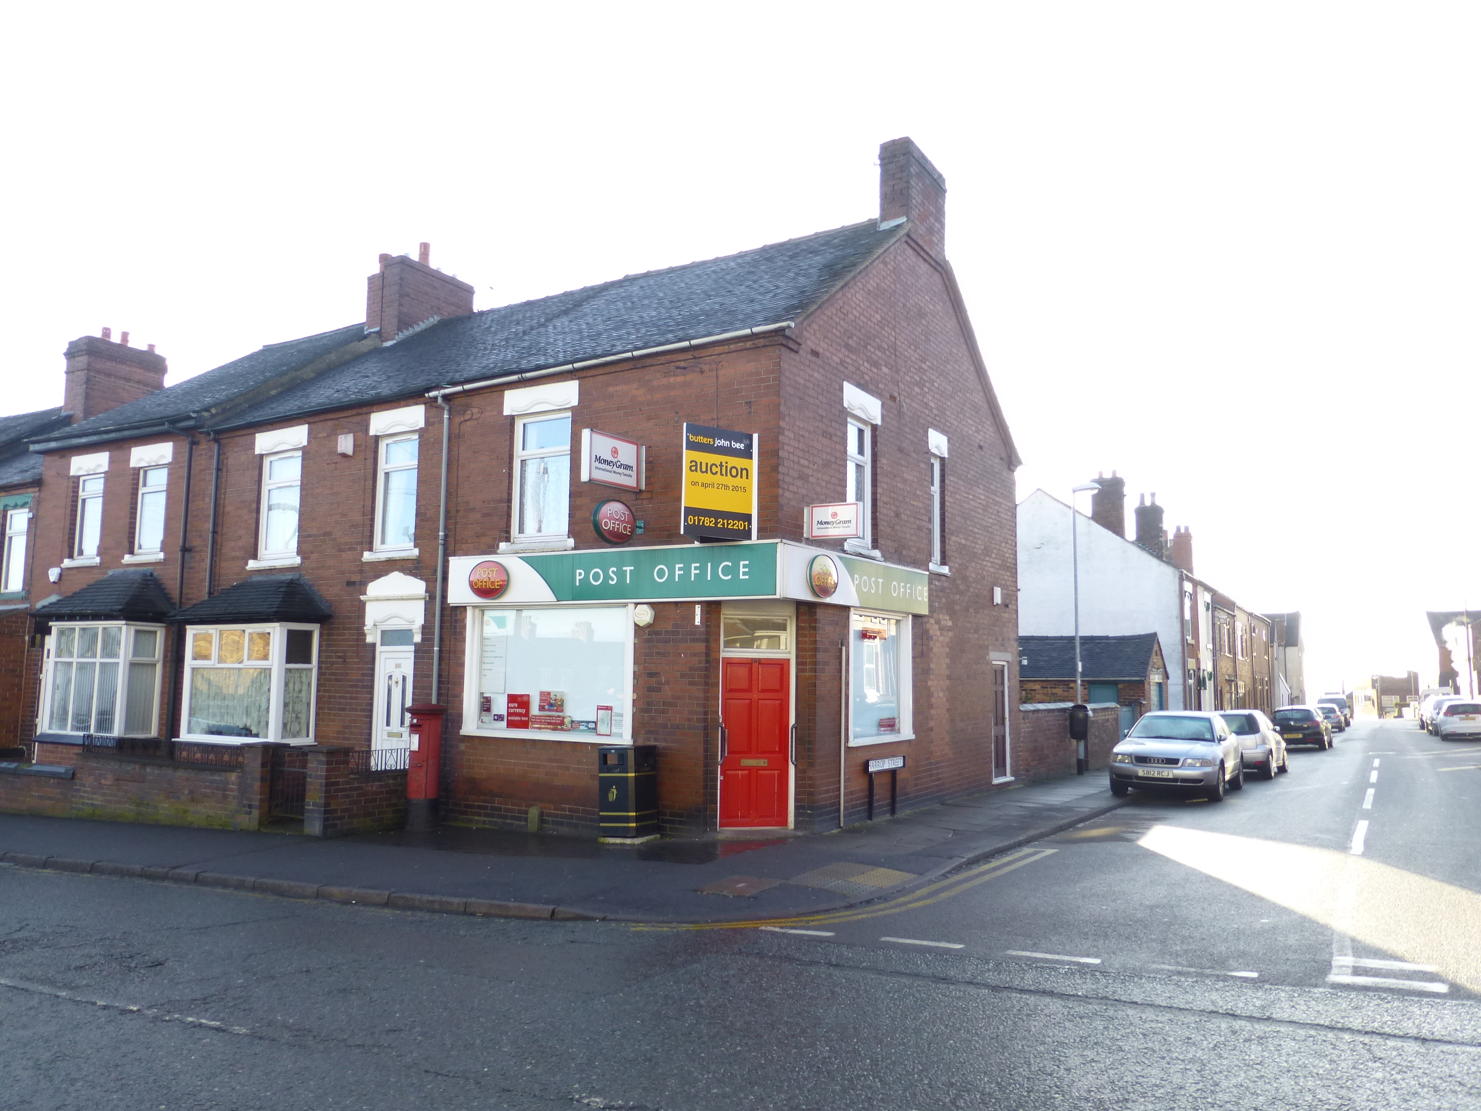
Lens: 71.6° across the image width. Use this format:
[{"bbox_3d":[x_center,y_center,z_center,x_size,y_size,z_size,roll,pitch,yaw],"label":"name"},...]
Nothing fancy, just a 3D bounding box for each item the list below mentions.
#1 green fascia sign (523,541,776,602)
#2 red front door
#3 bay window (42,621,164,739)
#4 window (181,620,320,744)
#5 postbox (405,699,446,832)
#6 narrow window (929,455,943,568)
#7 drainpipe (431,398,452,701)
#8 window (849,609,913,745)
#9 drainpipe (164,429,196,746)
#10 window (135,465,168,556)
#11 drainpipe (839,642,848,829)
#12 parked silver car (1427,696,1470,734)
[{"bbox_3d":[-1.151,0.230,12.251,3.743,0.615,0.120,-3,-7,32],"label":"green fascia sign"},{"bbox_3d":[0.165,2.170,11.951,0.820,1.944,0.060,2,-6,-13],"label":"red front door"},{"bbox_3d":[-10.964,2.114,17.674,2.390,1.870,0.670,-3,-7,31],"label":"bay window"},{"bbox_3d":[-7.462,1.912,15.589,2.320,1.720,0.680,-3,-7,31],"label":"window"},{"bbox_3d":[-4.026,2.674,13.099,0.510,1.580,0.510,-3,-7,31],"label":"postbox"},{"bbox_3d":[2.889,-0.694,15.680,0.100,1.640,0.580,-3,-7,32],"label":"narrow window"},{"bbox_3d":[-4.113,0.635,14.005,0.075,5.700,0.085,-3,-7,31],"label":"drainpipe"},{"bbox_3d":[1.869,1.634,13.771,0.195,1.706,1.950,-3,-7,31],"label":"window"},{"bbox_3d":[-9.554,0.788,17.224,0.127,5.947,0.312,-3,-7,31],"label":"drainpipe"},{"bbox_3d":[-10.516,-0.808,18.492,0.978,1.526,0.100,-3,-7,29],"label":"window"},{"bbox_3d":[1.240,2.155,12.430,0.075,2.218,0.075,-3,-7,32],"label":"drainpipe"},{"bbox_3d":[31.742,7.187,45.596,1.720,1.600,4.100,-3,-7,32],"label":"parked silver car"}]

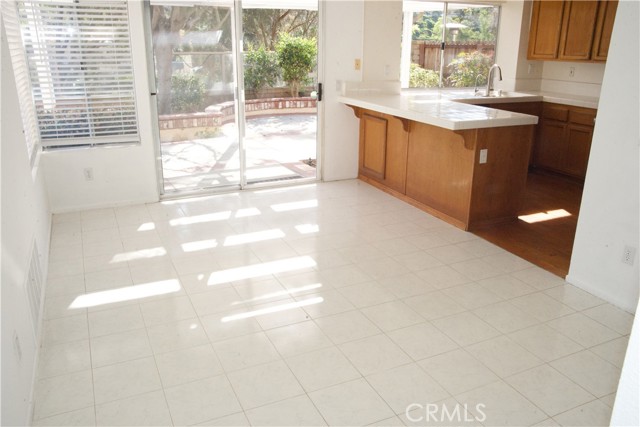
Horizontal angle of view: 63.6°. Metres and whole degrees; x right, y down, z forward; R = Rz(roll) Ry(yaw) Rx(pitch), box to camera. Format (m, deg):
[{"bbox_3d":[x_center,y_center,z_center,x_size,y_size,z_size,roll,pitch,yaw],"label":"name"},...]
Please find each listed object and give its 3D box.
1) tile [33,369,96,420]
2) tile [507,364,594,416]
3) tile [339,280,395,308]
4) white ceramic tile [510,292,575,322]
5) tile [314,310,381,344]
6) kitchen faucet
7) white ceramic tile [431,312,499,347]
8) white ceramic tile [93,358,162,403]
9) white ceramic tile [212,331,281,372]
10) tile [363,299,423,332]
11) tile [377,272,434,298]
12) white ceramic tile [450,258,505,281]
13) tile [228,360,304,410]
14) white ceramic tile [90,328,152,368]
[{"bbox_3d":[-1.199,0.857,2.433,0.244,0.010,0.302,-8,20,-23],"label":"tile"},{"bbox_3d":[1.075,0.828,2.429,0.297,0.010,0.297,-8,20,-24],"label":"tile"},{"bbox_3d":[0.310,0.528,3.362,0.300,0.010,0.300,-8,20,-24],"label":"tile"},{"bbox_3d":[1.380,0.582,3.202,0.300,0.010,0.300,-8,20,-23],"label":"white ceramic tile"},{"bbox_3d":[0.157,0.652,2.979,0.300,0.010,0.300,-8,20,-23],"label":"tile"},{"bbox_3d":[2.046,-1.548,5.972,0.080,0.360,0.220,-8,20,-24],"label":"kitchen faucet"},{"bbox_3d":[0.825,0.654,2.937,0.297,0.010,0.297,-8,20,-24],"label":"white ceramic tile"},{"bbox_3d":[-0.941,0.809,2.505,0.300,0.010,0.300,-8,20,-23],"label":"white ceramic tile"},{"bbox_3d":[-0.385,0.721,2.710,0.297,0.010,0.297,-8,20,-24],"label":"white ceramic tile"},{"bbox_3d":[0.432,0.613,3.099,0.300,0.010,0.300,-8,20,-23],"label":"tile"},{"bbox_3d":[0.587,0.489,3.485,0.300,0.010,0.300,-8,20,-24],"label":"tile"},{"bbox_3d":[1.147,0.416,3.765,0.302,0.010,0.302,-8,20,-23],"label":"white ceramic tile"},{"bbox_3d":[-0.266,0.829,2.518,0.302,0.010,0.302,-8,20,-23],"label":"tile"},{"bbox_3d":[-1.067,0.721,2.767,0.300,0.010,0.300,-8,20,-24],"label":"white ceramic tile"}]

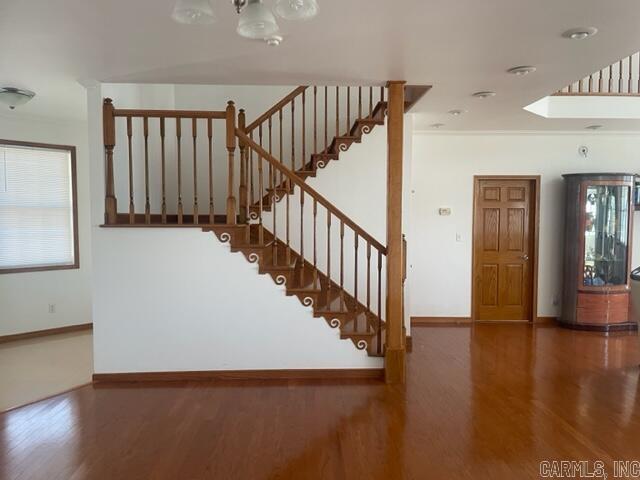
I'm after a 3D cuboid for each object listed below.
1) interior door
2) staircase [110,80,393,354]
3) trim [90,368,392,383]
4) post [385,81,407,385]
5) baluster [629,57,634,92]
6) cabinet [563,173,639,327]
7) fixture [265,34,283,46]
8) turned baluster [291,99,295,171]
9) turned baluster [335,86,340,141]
[{"bbox_3d":[2.660,0.165,6.944,0.840,2.050,0.050,0,3,-1],"label":"interior door"},{"bbox_3d":[-0.530,-0.254,5.574,3.000,3.000,2.350,0,3,-2],"label":"staircase"},{"bbox_3d":[-0.745,1.249,4.415,2.650,0.100,0.020,0,3,-2],"label":"trim"},{"bbox_3d":[0.690,-0.070,4.371,0.175,2.740,0.175,0,3,-2],"label":"post"},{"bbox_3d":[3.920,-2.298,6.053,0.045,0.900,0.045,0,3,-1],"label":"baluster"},{"bbox_3d":[3.810,0.161,6.594,0.940,2.080,0.560,0,3,-1],"label":"cabinet"},{"bbox_3d":[-0.321,-1.374,3.357,0.135,0.045,0.135,0,3,-2],"label":"fixture"},{"bbox_3d":[-0.321,-1.222,5.591,0.042,0.850,0.042,0,3,-2],"label":"turned baluster"},{"bbox_3d":[0.204,-1.598,5.574,0.042,0.850,0.042,0,3,-2],"label":"turned baluster"}]

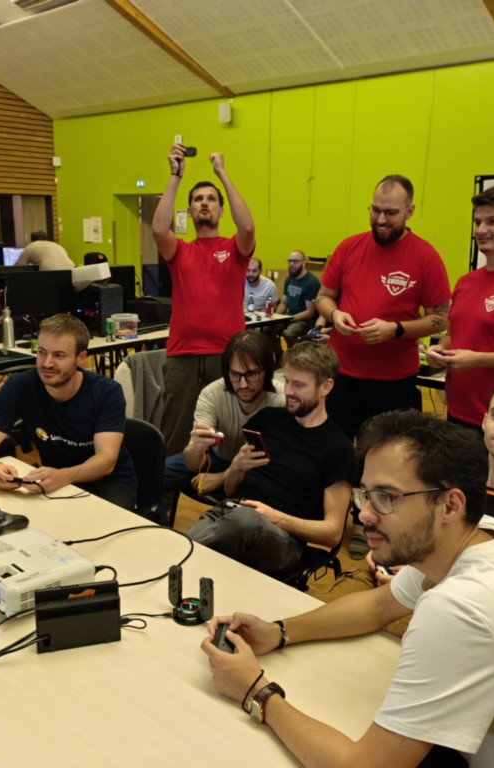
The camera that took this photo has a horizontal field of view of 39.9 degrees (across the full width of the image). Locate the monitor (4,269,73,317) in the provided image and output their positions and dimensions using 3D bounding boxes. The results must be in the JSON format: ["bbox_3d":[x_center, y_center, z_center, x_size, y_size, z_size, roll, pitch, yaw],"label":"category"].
[{"bbox_3d":[-1.544,-0.664,5.050,0.080,0.340,0.550,14,19,41],"label":"monitor"}]

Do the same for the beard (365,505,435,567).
[{"bbox_3d":[0.279,0.279,1.245,0.098,0.100,0.122,-10,16,-11],"label":"beard"}]

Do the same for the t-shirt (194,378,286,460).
[{"bbox_3d":[-0.022,0.161,2.700,0.440,0.460,0.340,2,14,2],"label":"t-shirt"}]

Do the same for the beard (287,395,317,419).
[{"bbox_3d":[0.197,0.078,2.420,0.080,0.085,0.115,-25,26,-35],"label":"beard"}]

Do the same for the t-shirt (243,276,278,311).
[{"bbox_3d":[0.095,-0.790,6.832,0.460,0.540,0.280,11,17,37],"label":"t-shirt"}]

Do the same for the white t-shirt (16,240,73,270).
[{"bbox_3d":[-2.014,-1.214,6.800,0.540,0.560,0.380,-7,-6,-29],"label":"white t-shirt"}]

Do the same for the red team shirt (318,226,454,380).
[{"bbox_3d":[0.601,-0.340,2.950,0.540,0.640,0.340,9,16,28],"label":"red team shirt"}]

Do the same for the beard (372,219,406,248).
[{"bbox_3d":[0.572,-0.608,2.750,0.150,0.115,0.110,11,29,35],"label":"beard"}]

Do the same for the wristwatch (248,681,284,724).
[{"bbox_3d":[0.036,0.583,1.243,0.041,0.063,0.056,13,33,40],"label":"wristwatch"}]

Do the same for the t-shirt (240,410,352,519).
[{"bbox_3d":[0.178,0.287,2.400,0.420,0.480,0.270,14,5,42],"label":"t-shirt"}]

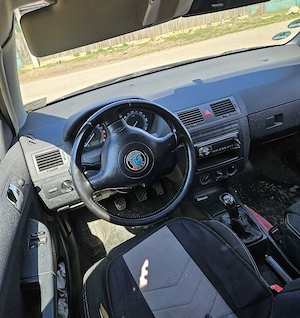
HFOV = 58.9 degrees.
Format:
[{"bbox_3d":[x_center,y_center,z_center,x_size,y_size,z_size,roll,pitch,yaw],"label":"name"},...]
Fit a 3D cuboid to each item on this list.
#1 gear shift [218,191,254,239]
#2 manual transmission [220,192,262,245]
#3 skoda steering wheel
[{"bbox_3d":[0.311,0.194,0.943,0.065,0.135,0.100,-18,29,-7],"label":"gear shift"},{"bbox_3d":[0.321,0.202,0.940,0.095,0.145,0.135,-18,29,-7],"label":"manual transmission"},{"bbox_3d":[-0.048,0.010,0.832,0.380,0.380,0.090,-26,8,-6],"label":"skoda steering wheel"}]

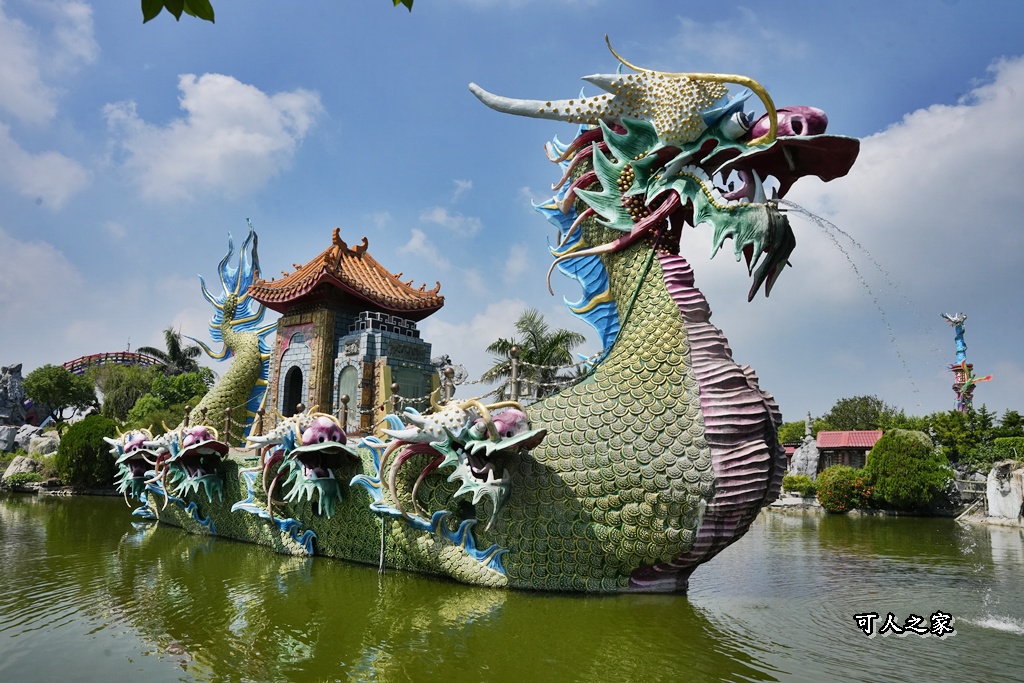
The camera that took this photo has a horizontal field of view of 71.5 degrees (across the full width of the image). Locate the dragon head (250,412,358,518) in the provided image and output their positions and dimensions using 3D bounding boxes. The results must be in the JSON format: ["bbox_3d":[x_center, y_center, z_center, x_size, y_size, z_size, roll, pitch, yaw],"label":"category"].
[{"bbox_3d":[-4.304,2.539,14.682,1.600,2.150,2.100,9,-13,-42],"label":"dragon head"}]

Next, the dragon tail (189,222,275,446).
[{"bbox_3d":[-8.550,0.057,21.799,2.500,6.900,1.600,-7,-12,37],"label":"dragon tail"}]

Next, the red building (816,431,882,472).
[{"bbox_3d":[16.800,5.918,35.511,3.400,2.884,2.600,-4,-11,25],"label":"red building"}]

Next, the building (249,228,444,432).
[{"bbox_3d":[-4.350,-0.060,18.725,4.200,5.600,4.000,-7,-12,37],"label":"building"}]

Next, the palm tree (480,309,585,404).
[{"bbox_3d":[1.247,2.996,39.051,5.600,9.832,5.600,0,-10,0],"label":"palm tree"}]

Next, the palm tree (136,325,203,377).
[{"bbox_3d":[-25.348,4.453,51.990,4.700,11.300,4.700,5,-11,-26],"label":"palm tree"}]

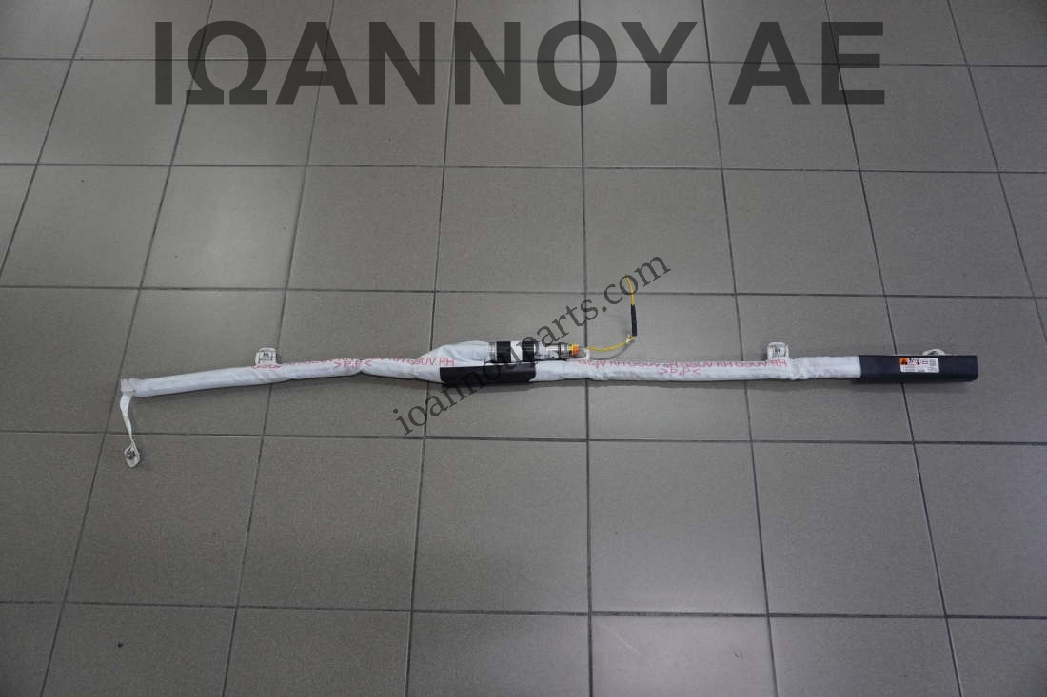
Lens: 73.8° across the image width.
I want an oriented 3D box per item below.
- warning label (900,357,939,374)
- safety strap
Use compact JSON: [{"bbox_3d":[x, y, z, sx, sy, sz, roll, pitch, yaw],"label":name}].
[{"bbox_3d":[0.825,0.035,1.452,0.080,0.002,0.033,0,68,0],"label":"warning label"},{"bbox_3d":[-0.809,0.167,1.435,0.036,0.030,0.158,-12,69,-5],"label":"safety strap"}]

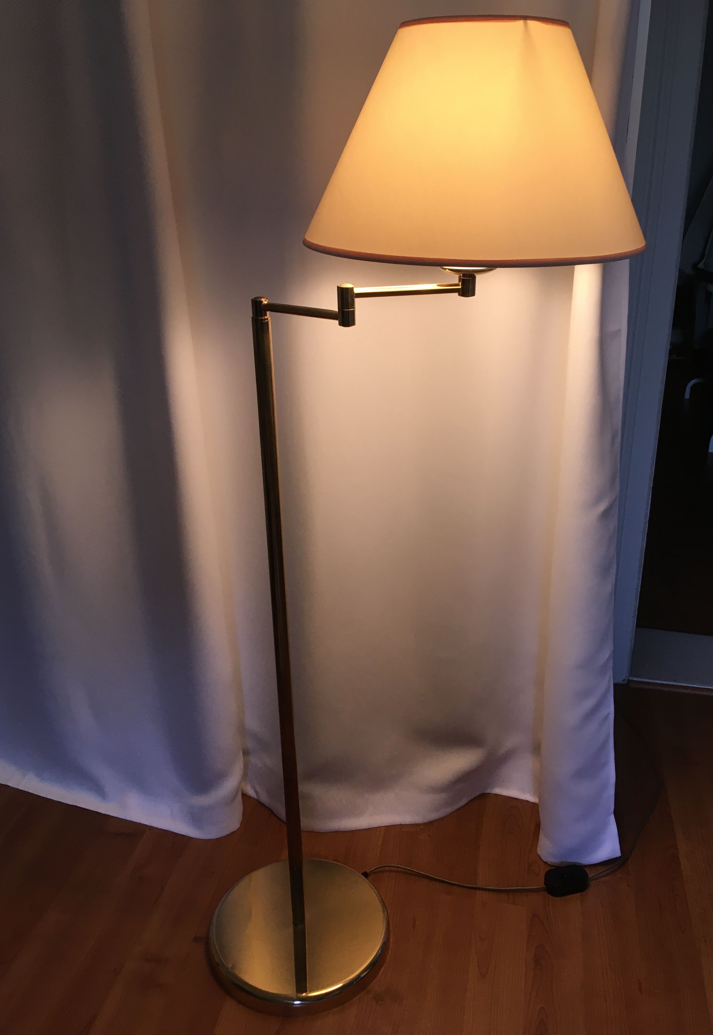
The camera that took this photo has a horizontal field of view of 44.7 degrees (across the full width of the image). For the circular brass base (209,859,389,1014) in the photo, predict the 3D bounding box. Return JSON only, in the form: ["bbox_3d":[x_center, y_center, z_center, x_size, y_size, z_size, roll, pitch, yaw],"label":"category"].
[{"bbox_3d":[-0.095,0.706,1.493,0.312,0.033,0.312,-1,23,0],"label":"circular brass base"}]

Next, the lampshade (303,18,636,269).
[{"bbox_3d":[0.132,-0.418,0.961,0.388,0.222,0.388,-1,23,0],"label":"lampshade"}]

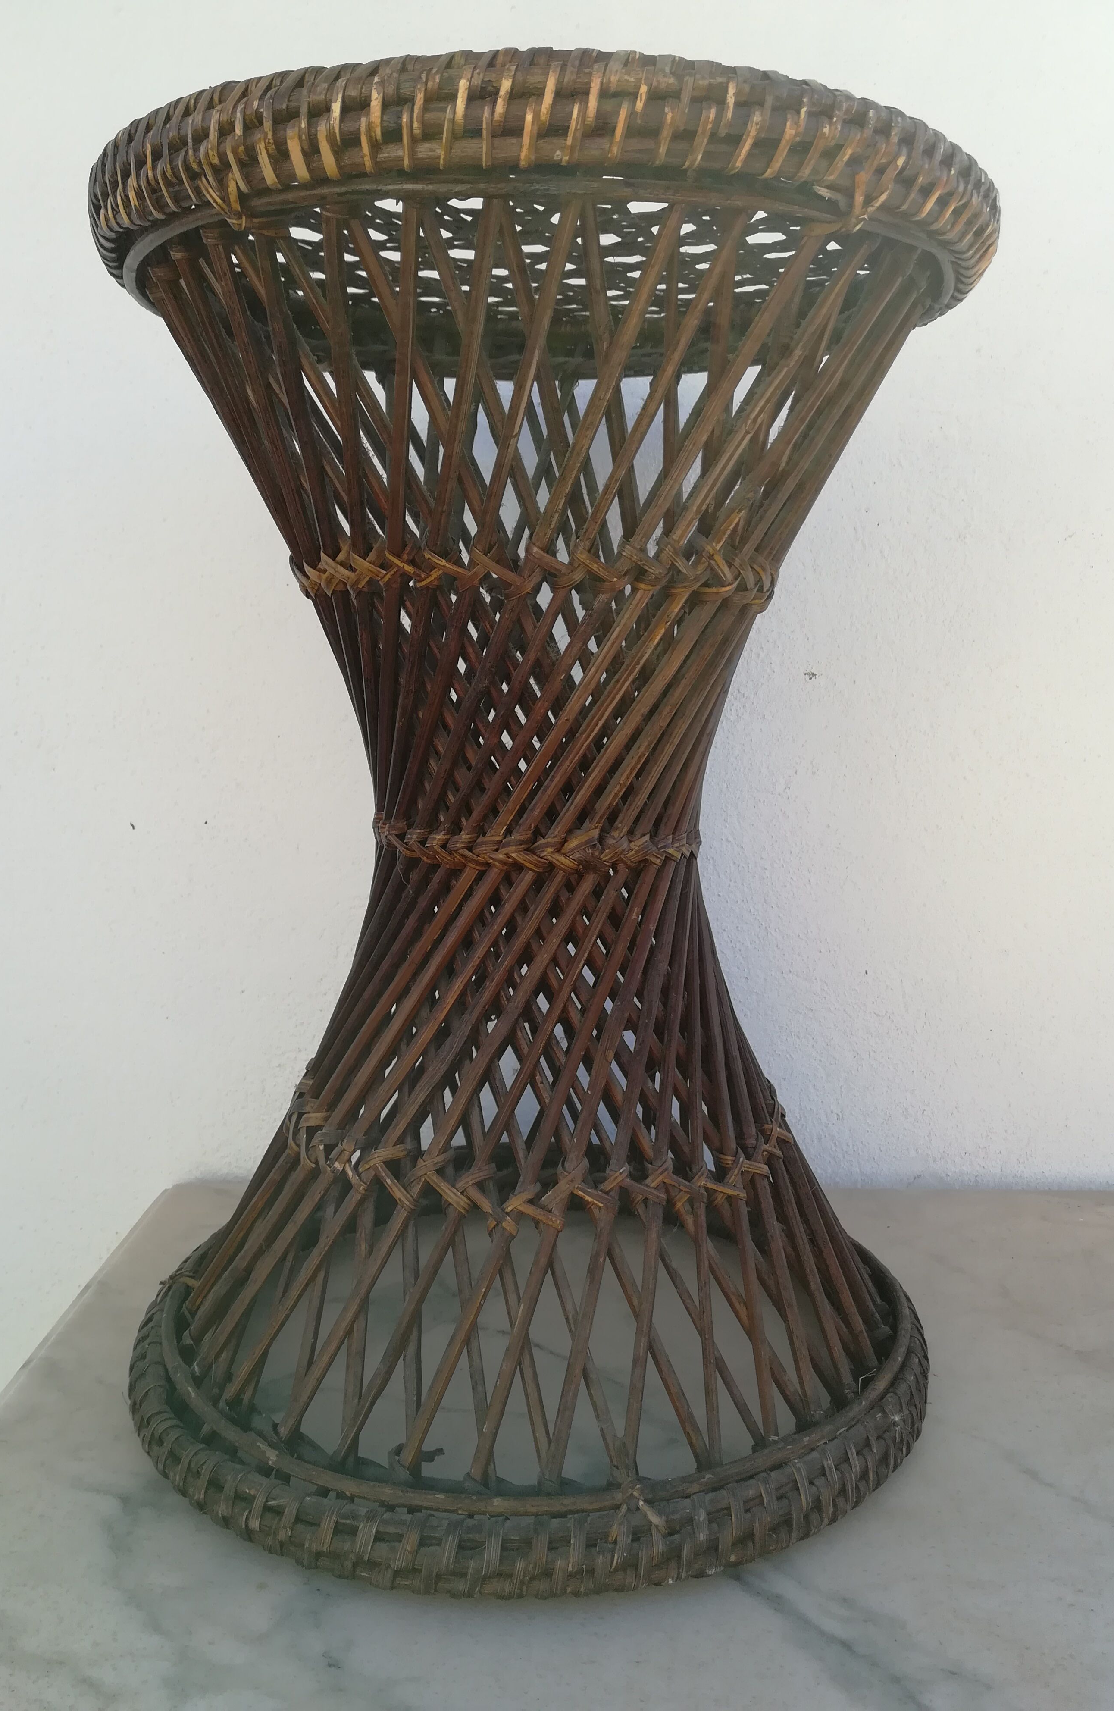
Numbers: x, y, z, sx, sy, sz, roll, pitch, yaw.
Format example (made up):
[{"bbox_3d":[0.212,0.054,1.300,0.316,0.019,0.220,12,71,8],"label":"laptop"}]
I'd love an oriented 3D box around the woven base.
[{"bbox_3d":[-0.010,0.191,0.552,0.331,0.033,0.331,0,10,0],"label":"woven base"}]

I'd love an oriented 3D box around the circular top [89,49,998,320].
[{"bbox_3d":[-0.005,-0.219,0.483,0.324,0.035,0.324,0,10,0],"label":"circular top"}]

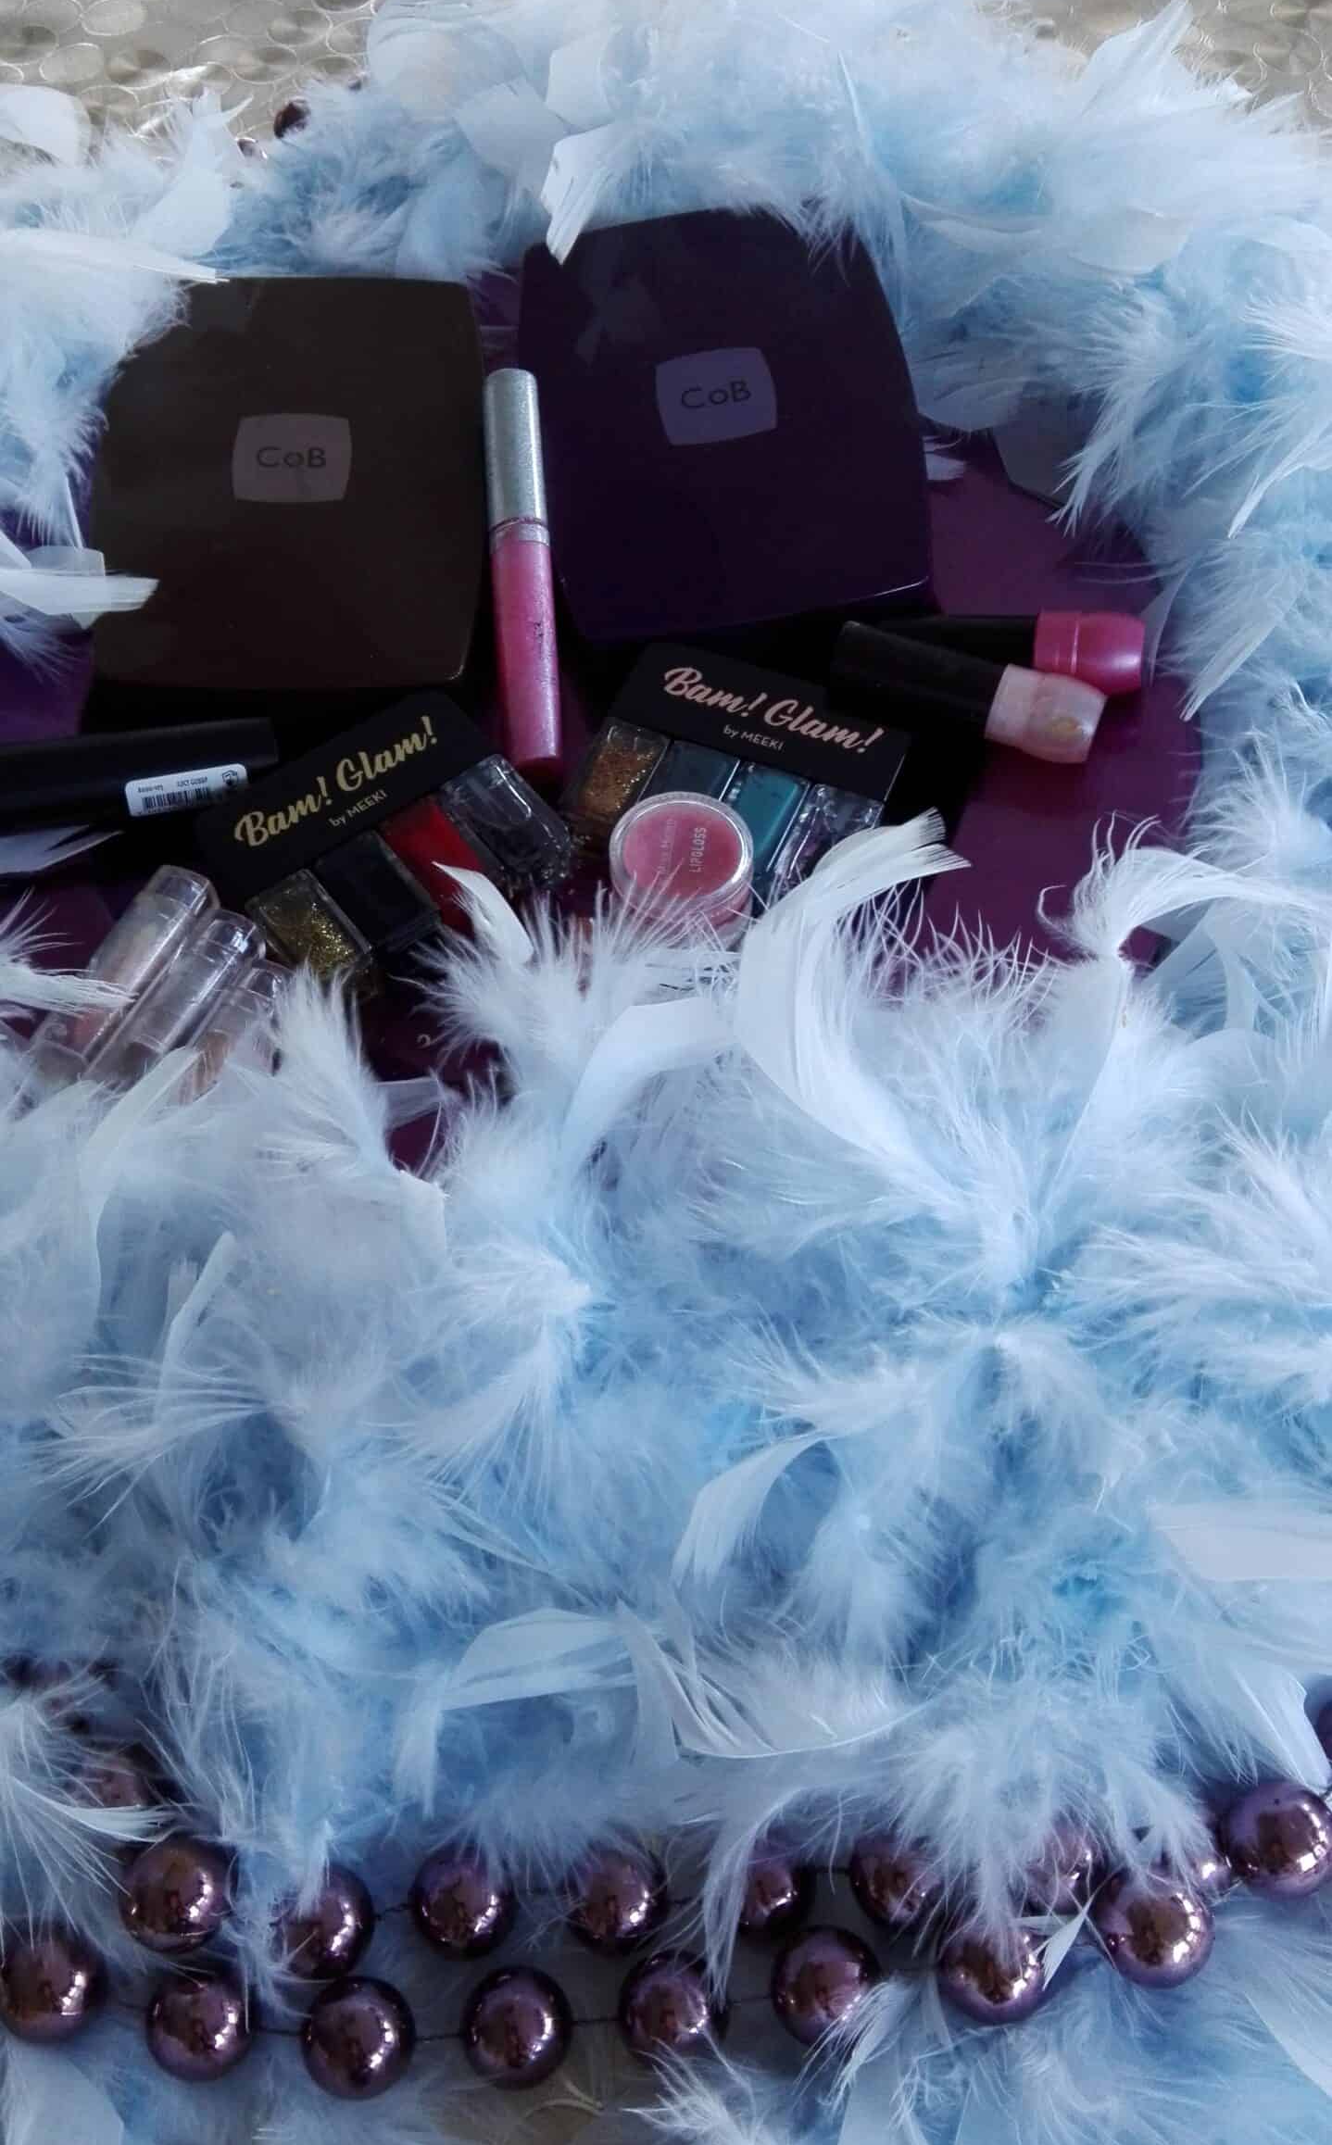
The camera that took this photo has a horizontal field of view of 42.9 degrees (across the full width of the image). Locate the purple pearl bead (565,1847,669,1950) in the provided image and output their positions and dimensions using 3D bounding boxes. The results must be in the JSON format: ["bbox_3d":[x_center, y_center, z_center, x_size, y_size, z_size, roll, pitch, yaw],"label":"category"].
[{"bbox_3d":[-0.009,0.152,0.311,0.019,0.019,0.019,0,63,0],"label":"purple pearl bead"}]

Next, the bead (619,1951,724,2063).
[{"bbox_3d":[0.001,0.165,0.300,0.019,0.019,0.019,0,63,0],"label":"bead"}]

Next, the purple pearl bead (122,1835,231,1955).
[{"bbox_3d":[-0.085,0.142,0.294,0.019,0.019,0.019,0,63,0],"label":"purple pearl bead"}]

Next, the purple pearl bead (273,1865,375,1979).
[{"bbox_3d":[-0.061,0.151,0.302,0.019,0.019,0.019,0,63,0],"label":"purple pearl bead"}]

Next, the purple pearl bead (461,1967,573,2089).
[{"bbox_3d":[-0.026,0.165,0.294,0.019,0.019,0.019,0,63,0],"label":"purple pearl bead"}]

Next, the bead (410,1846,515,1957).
[{"bbox_3d":[-0.036,0.149,0.305,0.019,0.019,0.019,0,63,0],"label":"bead"}]

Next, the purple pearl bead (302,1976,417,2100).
[{"bbox_3d":[-0.052,0.165,0.290,0.019,0.019,0.019,0,63,0],"label":"purple pearl bead"}]

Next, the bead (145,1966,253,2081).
[{"bbox_3d":[-0.083,0.168,0.300,0.019,0.019,0.019,0,63,0],"label":"bead"}]

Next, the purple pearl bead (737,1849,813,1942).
[{"bbox_3d":[0.018,0.146,0.305,0.019,0.019,0.019,0,63,0],"label":"purple pearl bead"}]

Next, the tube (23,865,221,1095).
[{"bbox_3d":[-0.126,-0.017,0.384,0.015,0.015,0.067,25,65,12],"label":"tube"}]

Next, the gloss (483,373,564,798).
[{"bbox_3d":[-0.037,-0.130,0.440,0.015,0.015,0.127,-4,65,-2],"label":"gloss"}]

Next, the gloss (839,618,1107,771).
[{"bbox_3d":[0.075,-0.094,0.420,0.065,0.018,0.018,17,64,6],"label":"gloss"}]

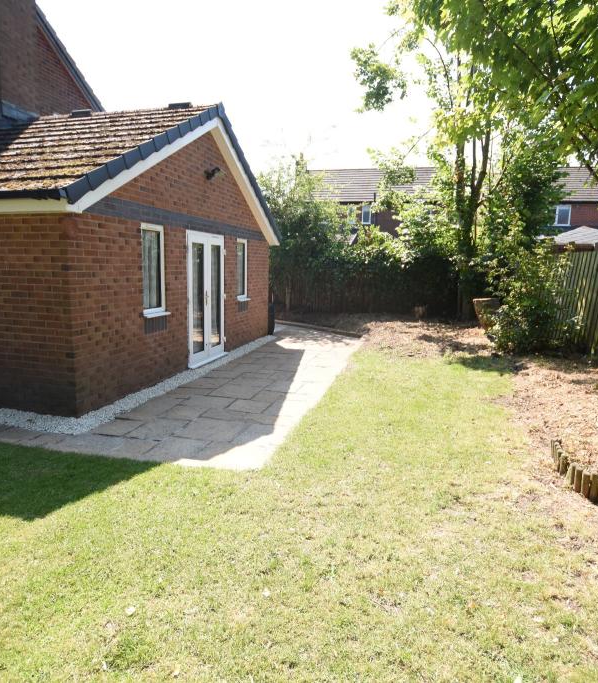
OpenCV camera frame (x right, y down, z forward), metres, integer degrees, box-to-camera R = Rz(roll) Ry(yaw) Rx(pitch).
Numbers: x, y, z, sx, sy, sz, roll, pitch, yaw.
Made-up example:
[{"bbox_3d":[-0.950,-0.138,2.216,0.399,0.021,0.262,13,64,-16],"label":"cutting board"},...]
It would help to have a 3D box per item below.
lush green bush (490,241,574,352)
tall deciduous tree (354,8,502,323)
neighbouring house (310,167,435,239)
[{"bbox_3d":[4.872,-0.971,9.052,1.800,2.200,1.600,1,10,0],"label":"lush green bush"},{"bbox_3d":[3.864,-5.367,13.657,4.800,9.200,4.500,1,10,0],"label":"tall deciduous tree"},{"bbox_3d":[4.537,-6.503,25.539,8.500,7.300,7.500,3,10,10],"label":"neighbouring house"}]

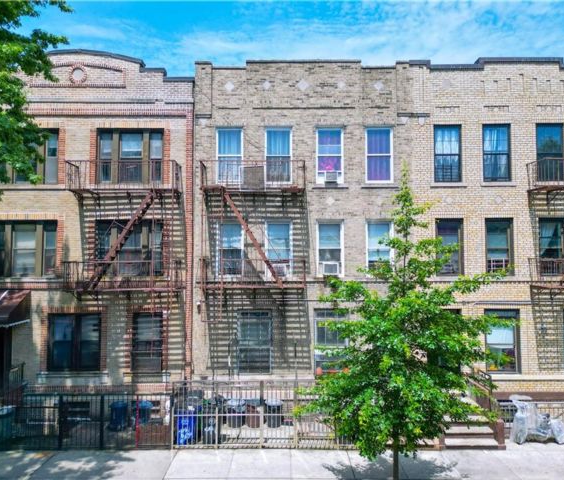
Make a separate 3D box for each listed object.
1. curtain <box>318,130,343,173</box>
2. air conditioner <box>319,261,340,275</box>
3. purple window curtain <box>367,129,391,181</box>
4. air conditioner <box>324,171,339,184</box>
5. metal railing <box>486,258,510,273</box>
[{"bbox_3d":[1.515,-2.741,13.977,0.770,1.420,0.080,0,-3,0],"label":"curtain"},{"bbox_3d":[1.494,0.879,13.649,0.490,0.385,0.420,0,-3,0],"label":"air conditioner"},{"bbox_3d":[3.047,-2.676,13.969,0.770,1.620,0.080,0,-3,0],"label":"purple window curtain"},{"bbox_3d":[1.535,-1.923,13.751,0.400,0.300,0.380,0,-3,0],"label":"air conditioner"},{"bbox_3d":[6.685,0.812,13.701,0.710,0.460,0.040,0,-3,0],"label":"metal railing"}]

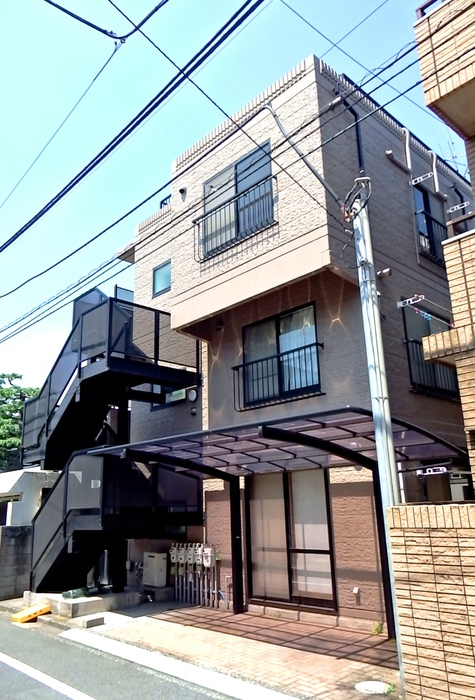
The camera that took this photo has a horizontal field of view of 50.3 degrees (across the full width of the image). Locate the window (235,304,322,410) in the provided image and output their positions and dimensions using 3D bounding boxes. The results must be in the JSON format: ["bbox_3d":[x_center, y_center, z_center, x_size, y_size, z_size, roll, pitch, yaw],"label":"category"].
[{"bbox_3d":[0.712,0.113,8.720,1.700,1.550,0.140,-18,-24,42],"label":"window"}]

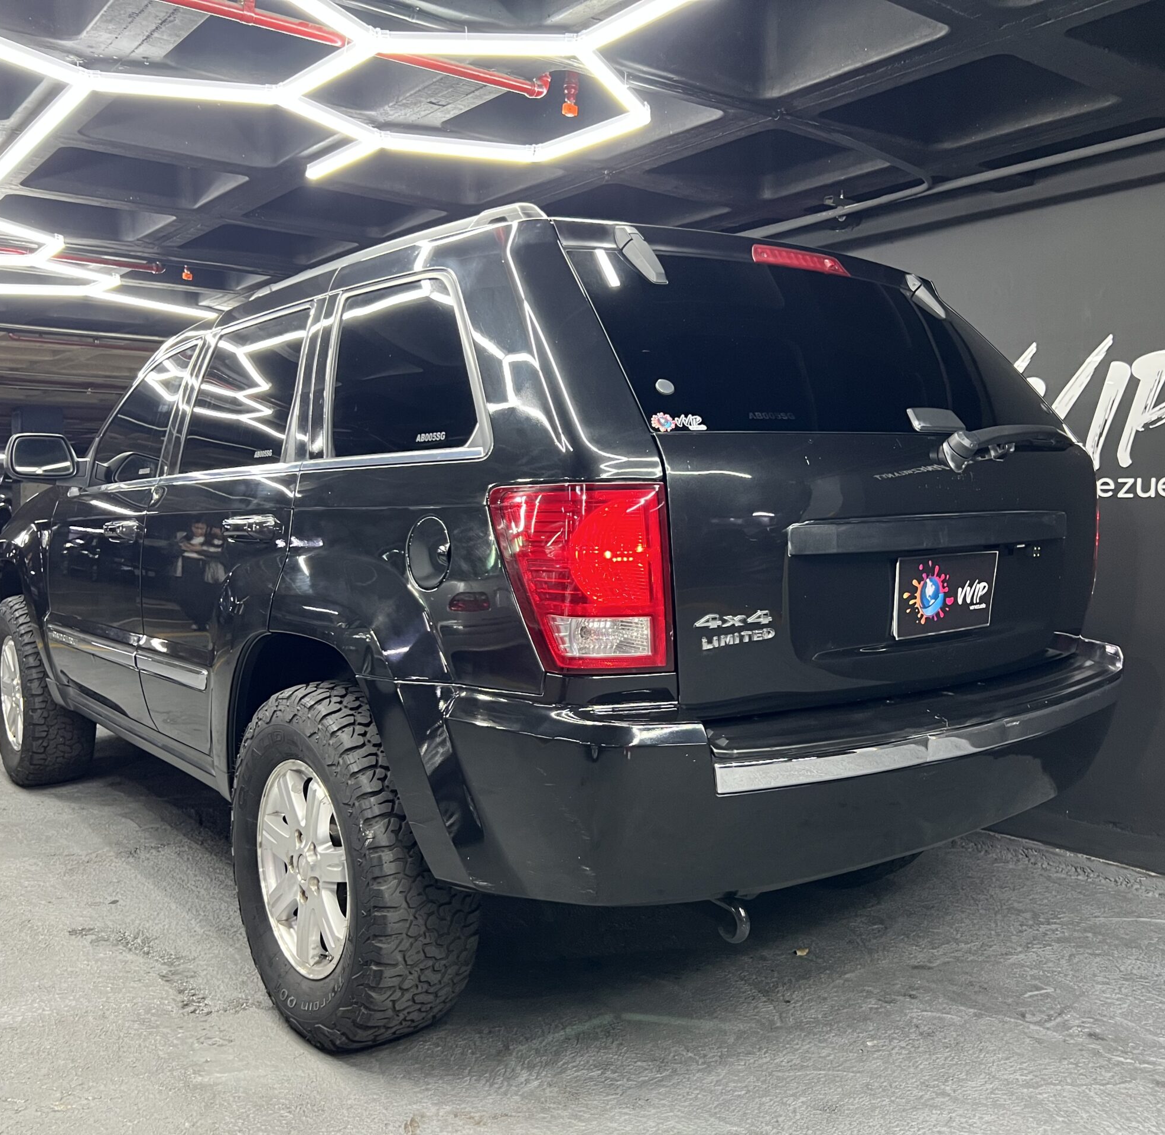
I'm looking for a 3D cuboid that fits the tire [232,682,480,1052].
[{"bbox_3d":[-0.525,0.643,2.542,0.260,0.775,0.790,-2,4,-38],"label":"tire"}]

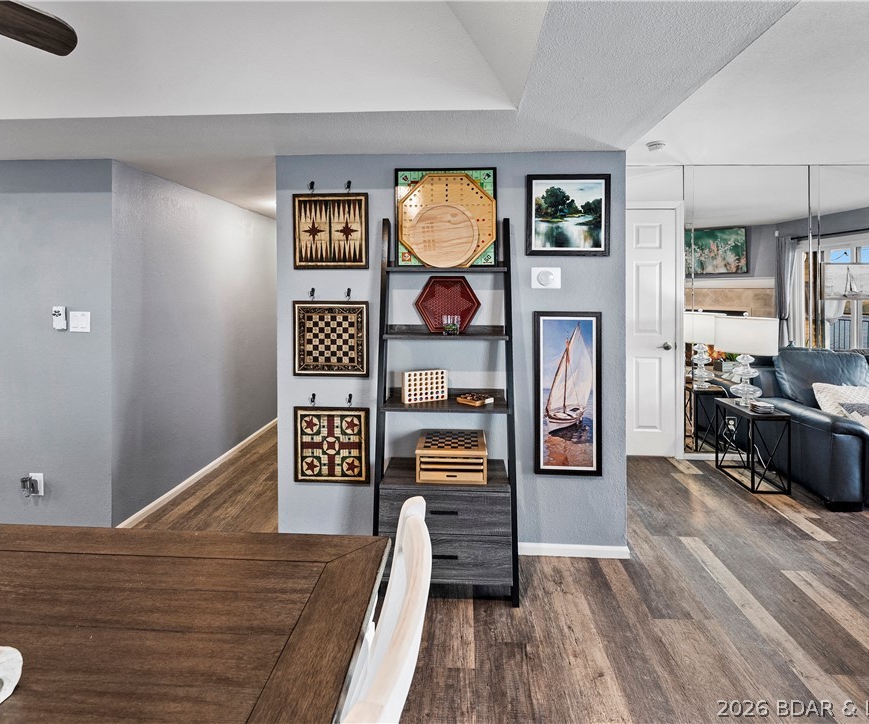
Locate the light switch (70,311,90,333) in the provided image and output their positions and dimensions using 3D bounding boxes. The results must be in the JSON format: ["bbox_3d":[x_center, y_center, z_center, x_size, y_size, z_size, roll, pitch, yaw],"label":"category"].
[{"bbox_3d":[-2.039,-0.228,2.430,0.117,0.117,0.012,0,0,3],"label":"light switch"}]

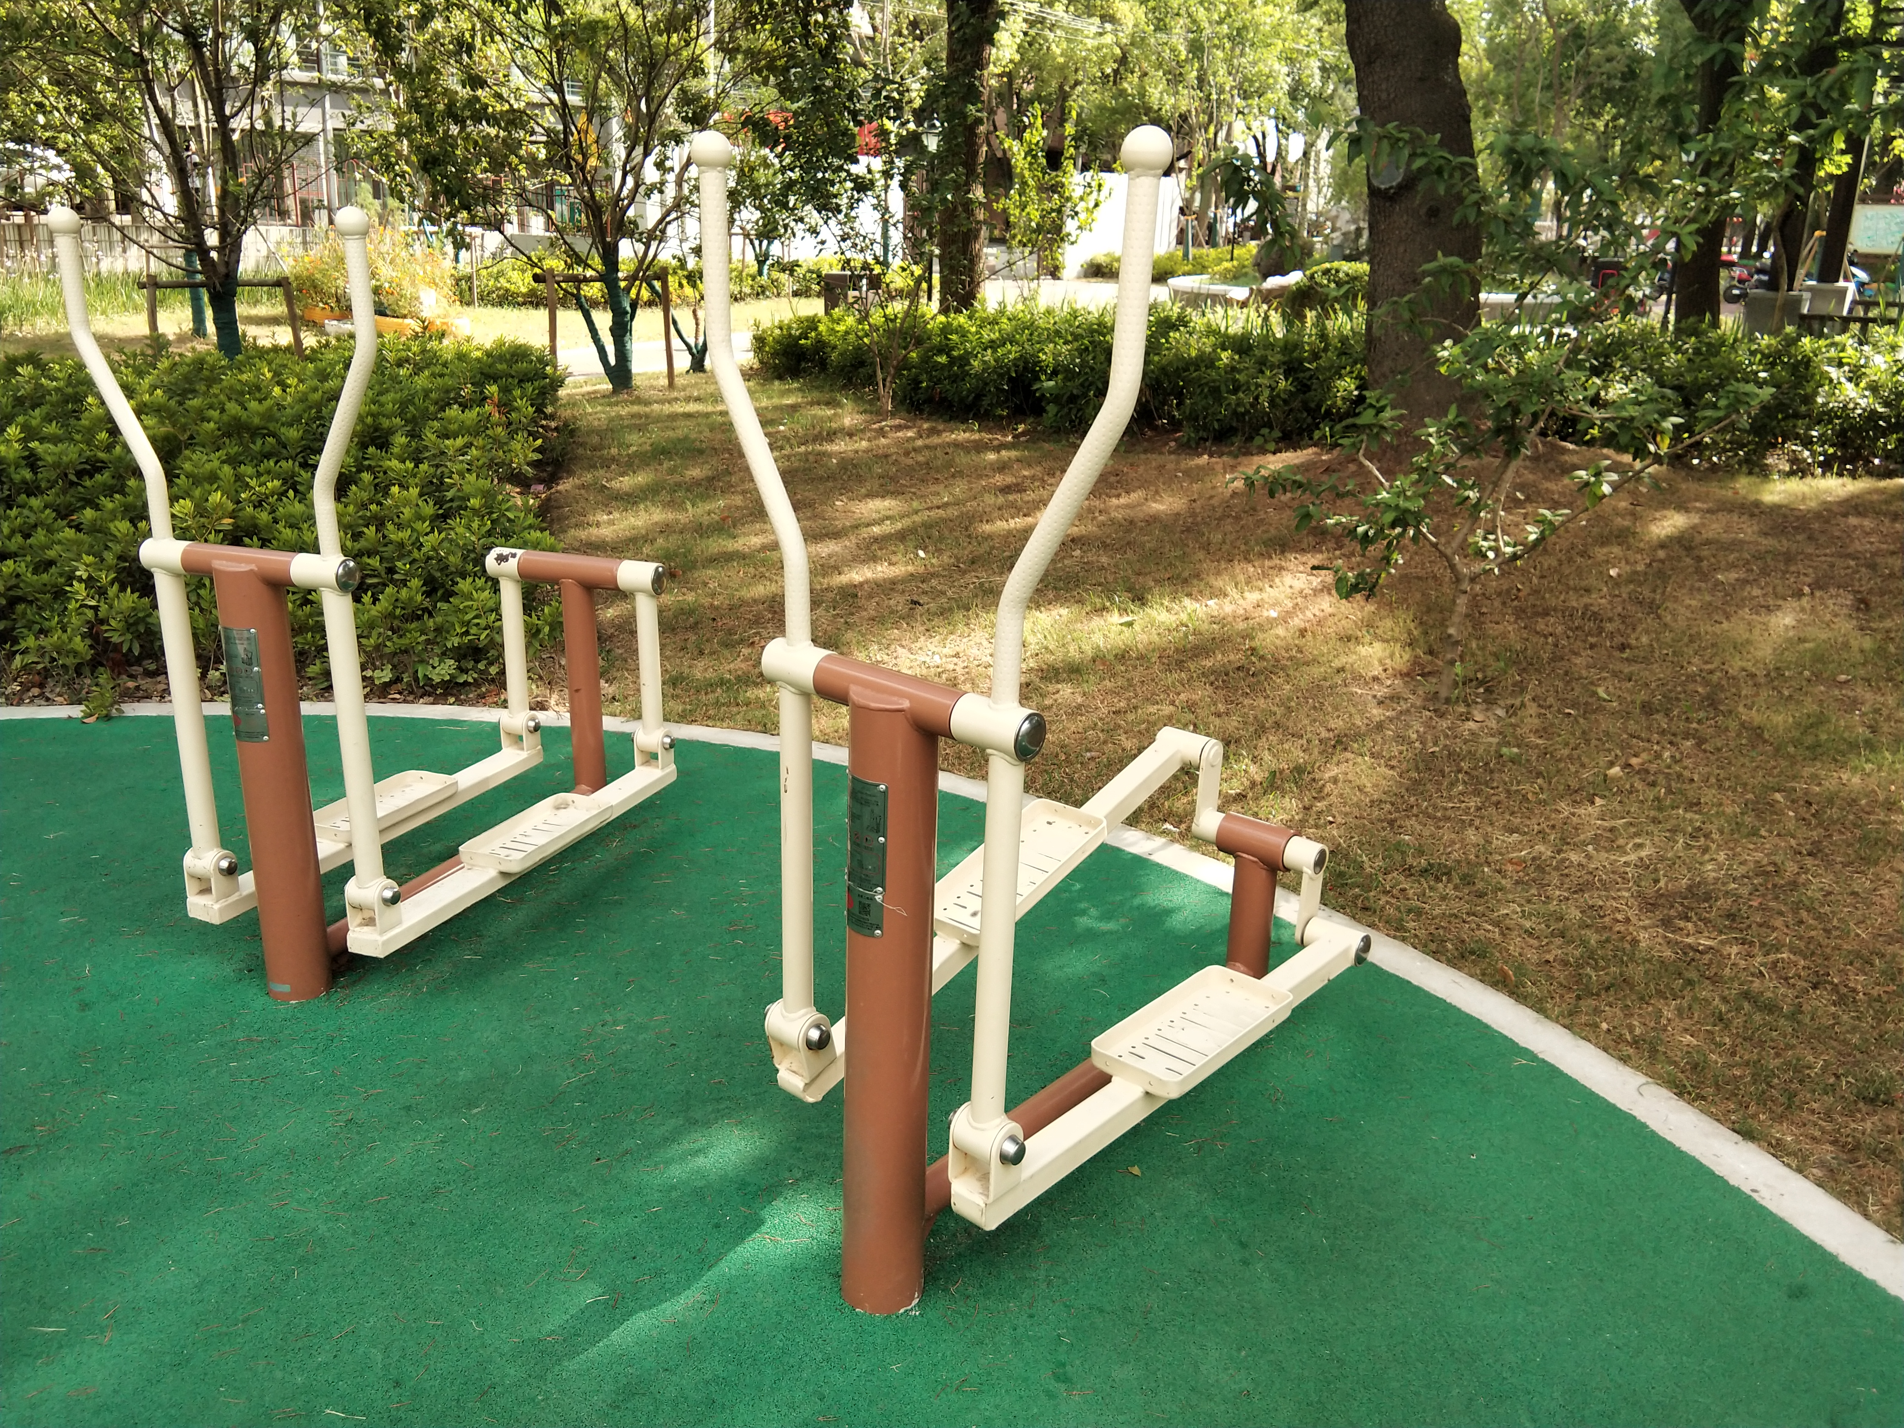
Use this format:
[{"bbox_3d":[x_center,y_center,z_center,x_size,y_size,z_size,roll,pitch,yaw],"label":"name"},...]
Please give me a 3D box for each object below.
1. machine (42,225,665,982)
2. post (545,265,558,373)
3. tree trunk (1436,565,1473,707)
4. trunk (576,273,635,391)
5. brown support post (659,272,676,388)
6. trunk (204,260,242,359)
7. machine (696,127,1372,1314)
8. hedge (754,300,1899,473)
[{"bbox_3d":[-1.106,-0.309,3.629,0.724,1.492,1.142,7,18,22],"label":"machine"},{"bbox_3d":[-3.107,-3.005,13.241,0.090,0.880,0.085,-3,17,-13],"label":"post"},{"bbox_3d":[1.519,-0.241,5.160,0.090,0.436,0.080,6,17,16],"label":"tree trunk"},{"bbox_3d":[-2.694,-2.986,13.338,0.420,0.899,0.320,-2,17,-11],"label":"trunk"},{"bbox_3d":[-2.235,-3.026,13.412,0.090,0.927,0.085,-2,17,-9],"label":"brown support post"},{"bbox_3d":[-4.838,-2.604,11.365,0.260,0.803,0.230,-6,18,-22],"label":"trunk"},{"bbox_3d":[0.234,-0.017,2.558,0.755,1.596,1.040,17,22,41],"label":"machine"},{"bbox_3d":[1.829,-2.517,12.389,9.043,0.760,2.453,12,20,34],"label":"hedge"}]

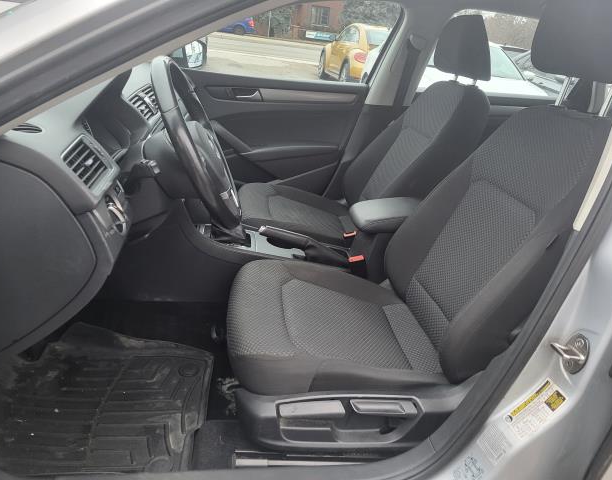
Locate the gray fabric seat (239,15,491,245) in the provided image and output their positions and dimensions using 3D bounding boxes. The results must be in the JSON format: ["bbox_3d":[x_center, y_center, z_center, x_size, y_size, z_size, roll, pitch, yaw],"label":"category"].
[{"bbox_3d":[0.176,-0.397,1.849,0.880,0.930,0.520,2,22,-9],"label":"gray fabric seat"}]

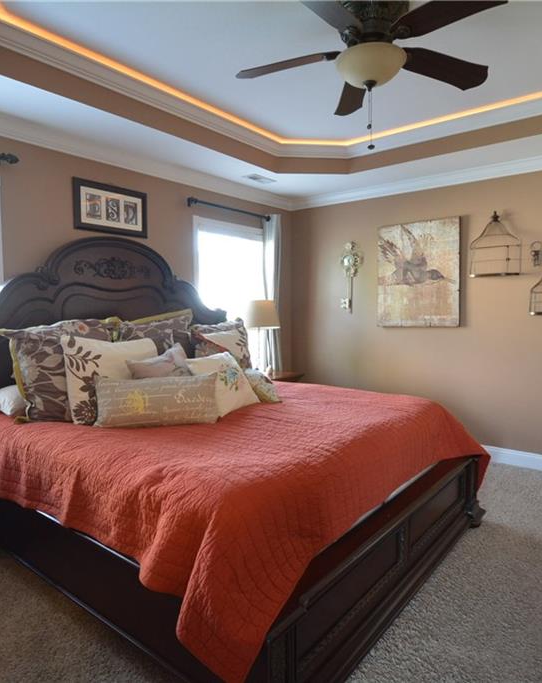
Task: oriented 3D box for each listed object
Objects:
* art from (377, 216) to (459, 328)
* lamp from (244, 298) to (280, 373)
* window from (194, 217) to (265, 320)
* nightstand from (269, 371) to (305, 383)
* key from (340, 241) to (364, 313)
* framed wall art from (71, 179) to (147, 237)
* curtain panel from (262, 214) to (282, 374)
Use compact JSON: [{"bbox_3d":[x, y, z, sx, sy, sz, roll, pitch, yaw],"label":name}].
[{"bbox_3d":[1.307,-0.589,4.065,0.750,0.915,0.040,3,6,39],"label":"art"},{"bbox_3d":[-0.102,-0.023,4.187,0.370,0.700,0.370,0,5,0],"label":"lamp"},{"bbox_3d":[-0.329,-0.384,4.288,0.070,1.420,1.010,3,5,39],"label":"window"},{"bbox_3d":[0.010,0.655,4.373,0.400,0.650,0.560,3,5,39],"label":"nightstand"},{"bbox_3d":[0.794,-0.626,4.476,0.205,0.700,0.045,3,6,39],"label":"key"},{"bbox_3d":[-1.123,-0.943,3.263,0.025,0.340,0.585,3,5,39],"label":"framed wall art"},{"bbox_3d":[0.004,-0.206,4.560,0.110,2.100,0.270,3,5,39],"label":"curtain panel"}]

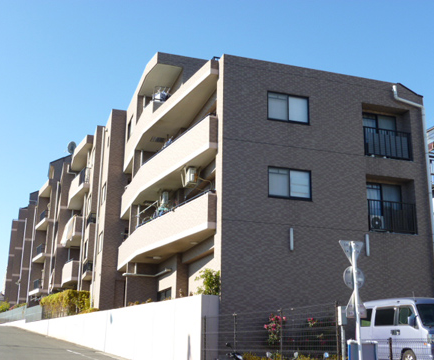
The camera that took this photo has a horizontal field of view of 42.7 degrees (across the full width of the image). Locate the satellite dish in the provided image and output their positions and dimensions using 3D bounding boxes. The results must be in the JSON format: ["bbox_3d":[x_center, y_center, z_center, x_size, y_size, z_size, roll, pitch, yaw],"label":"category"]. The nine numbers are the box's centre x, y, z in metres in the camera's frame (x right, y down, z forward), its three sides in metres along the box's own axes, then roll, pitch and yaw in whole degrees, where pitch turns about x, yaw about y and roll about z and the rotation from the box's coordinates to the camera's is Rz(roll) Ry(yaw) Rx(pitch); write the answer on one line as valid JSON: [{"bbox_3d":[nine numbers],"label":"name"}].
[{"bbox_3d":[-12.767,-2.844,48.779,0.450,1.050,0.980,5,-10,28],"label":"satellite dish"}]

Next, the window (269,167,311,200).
[{"bbox_3d":[2.630,0.159,19.904,1.710,1.130,0.100,5,-14,-18],"label":"window"}]

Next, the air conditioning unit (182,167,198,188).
[{"bbox_3d":[-1.038,-0.100,22.423,0.320,0.580,0.770,5,-14,-18],"label":"air conditioning unit"}]

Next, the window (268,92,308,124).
[{"bbox_3d":[2.667,-2.647,20.591,1.700,1.130,0.100,5,-14,-18],"label":"window"}]

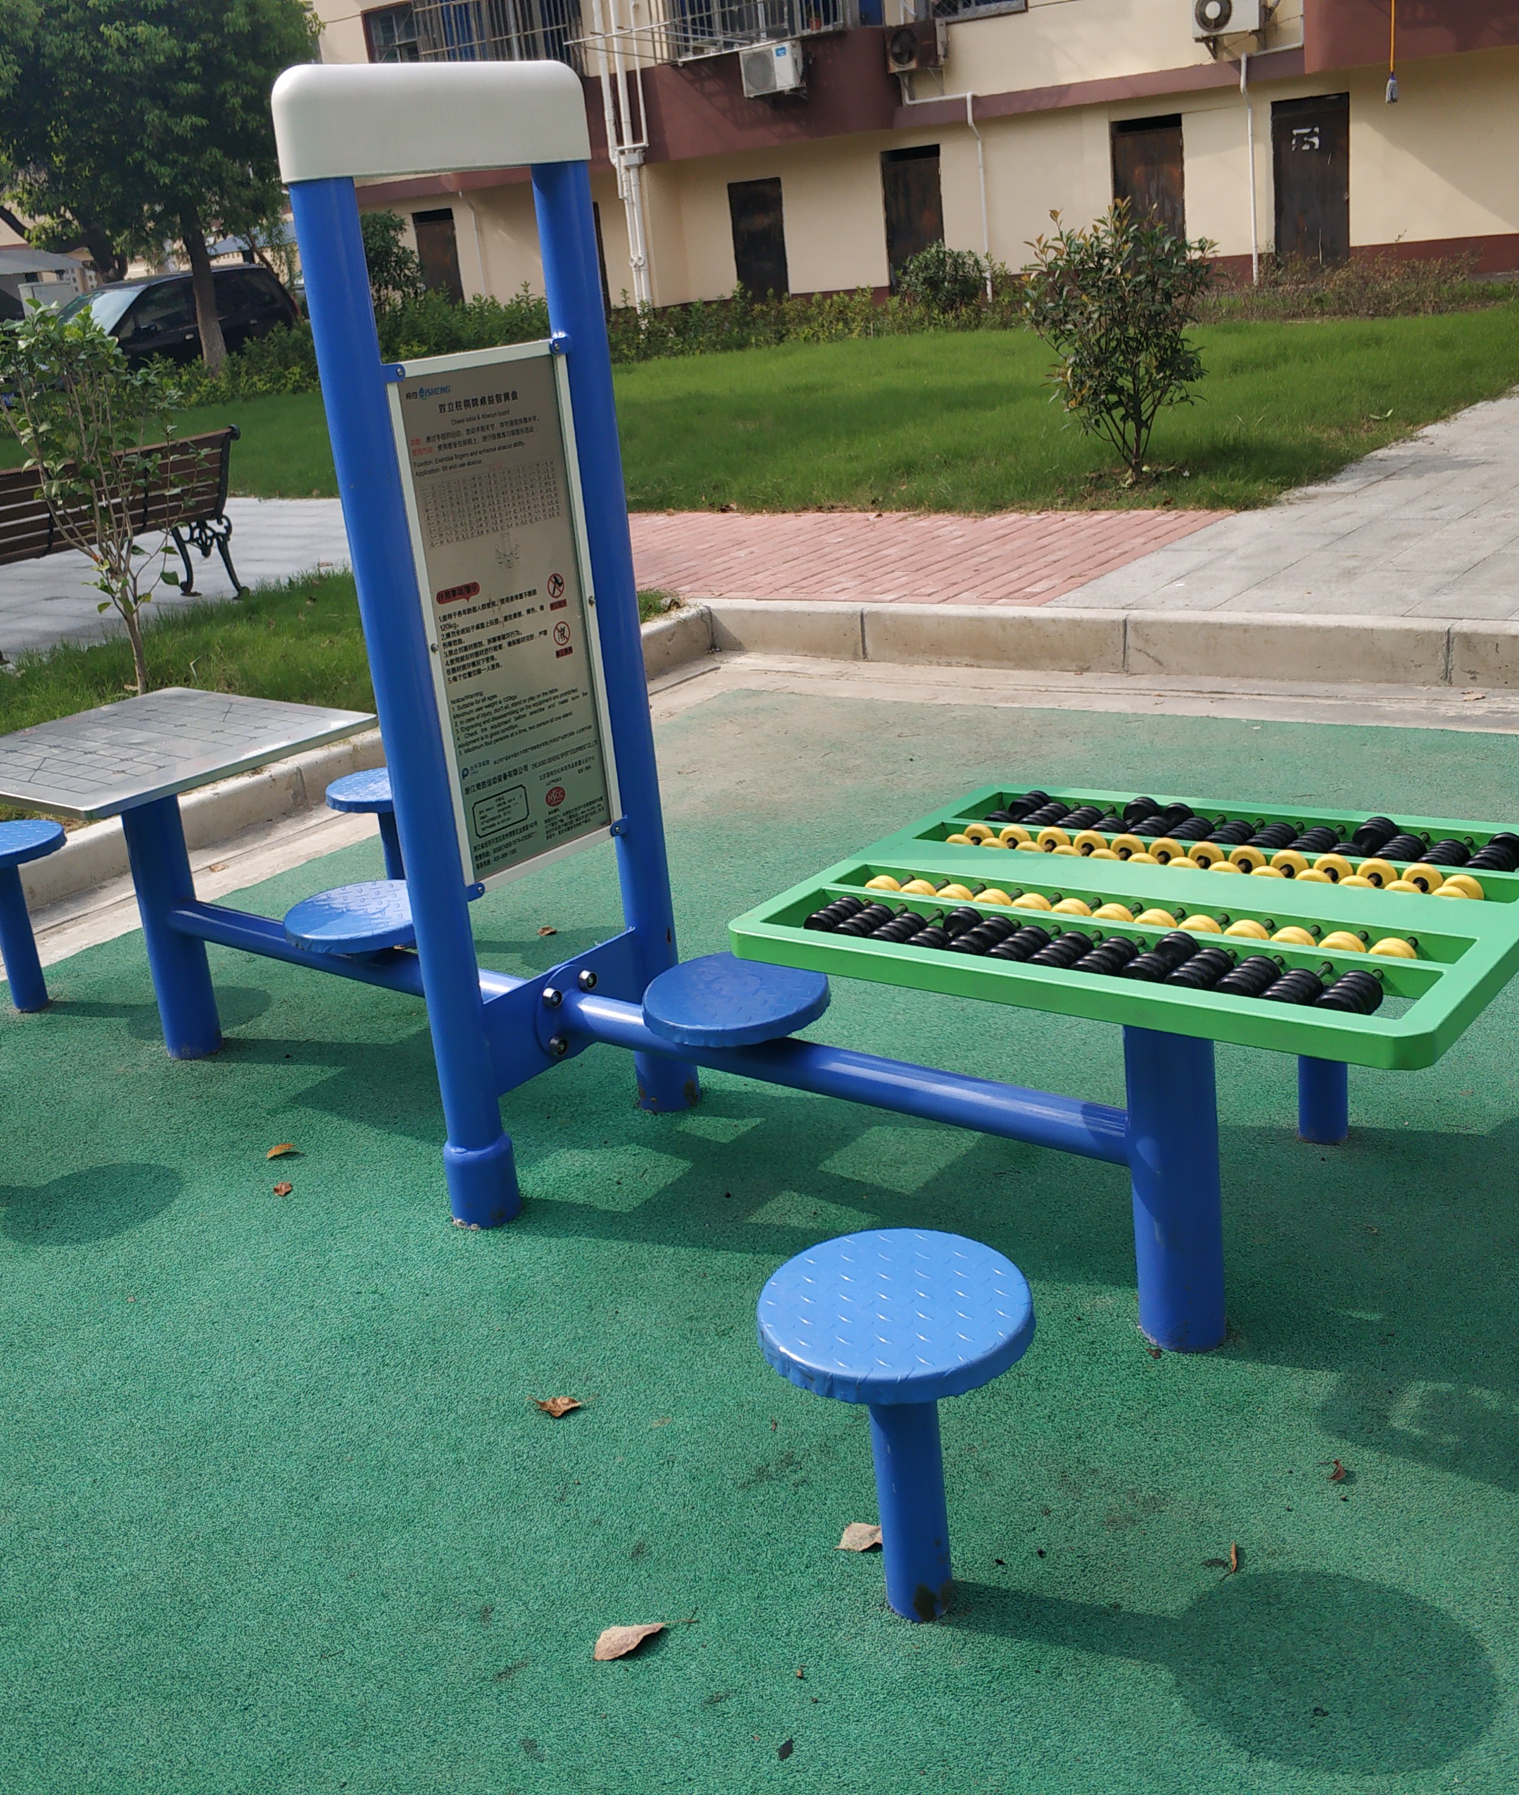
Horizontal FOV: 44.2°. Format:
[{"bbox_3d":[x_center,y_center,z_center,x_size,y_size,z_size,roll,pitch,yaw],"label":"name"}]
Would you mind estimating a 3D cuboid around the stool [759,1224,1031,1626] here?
[{"bbox_3d":[0.164,0.611,2.051,0.296,0.388,0.296,-5,19,2],"label":"stool"}]

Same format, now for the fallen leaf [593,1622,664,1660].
[{"bbox_3d":[-0.152,0.827,2.093,0.088,0.017,0.050,-17,22,-28],"label":"fallen leaf"}]

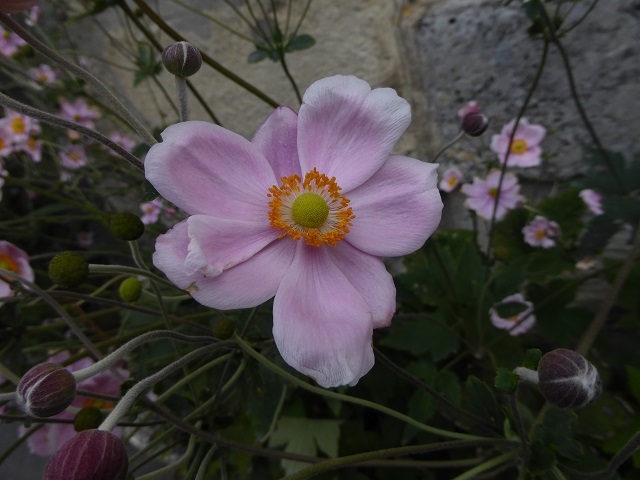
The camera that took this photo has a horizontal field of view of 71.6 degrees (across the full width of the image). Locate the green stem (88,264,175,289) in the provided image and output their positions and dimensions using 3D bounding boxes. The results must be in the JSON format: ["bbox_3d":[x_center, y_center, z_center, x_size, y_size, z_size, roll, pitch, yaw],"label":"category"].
[{"bbox_3d":[-0.057,0.010,0.135,0.025,0.004,0.003,15,0,-14],"label":"green stem"}]

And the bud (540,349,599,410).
[{"bbox_3d":[0.067,0.037,0.119,0.017,0.016,0.016,7,0,30],"label":"bud"}]

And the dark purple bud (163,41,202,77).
[{"bbox_3d":[-0.041,-0.054,0.132,0.011,0.011,0.011,2,12,0],"label":"dark purple bud"}]

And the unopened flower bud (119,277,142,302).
[{"bbox_3d":[-0.064,0.017,0.150,0.008,0.008,0.008,0,18,0],"label":"unopened flower bud"}]

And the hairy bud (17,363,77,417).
[{"bbox_3d":[-0.071,0.039,0.116,0.015,0.015,0.015,-31,0,-27],"label":"hairy bud"}]

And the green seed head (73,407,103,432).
[{"bbox_3d":[-0.075,0.058,0.143,0.009,0.009,0.009,0,18,0],"label":"green seed head"}]

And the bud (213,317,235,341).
[{"bbox_3d":[-0.035,0.032,0.158,0.008,0.008,0.008,0,18,0],"label":"bud"}]

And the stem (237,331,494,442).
[{"bbox_3d":[0.012,0.054,0.154,0.093,0.008,0.006,21,0,5],"label":"stem"}]

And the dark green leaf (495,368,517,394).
[{"bbox_3d":[0.053,0.040,0.126,0.007,0.007,0.003,0,12,0],"label":"dark green leaf"}]

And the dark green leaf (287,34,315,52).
[{"bbox_3d":[-0.010,-0.102,0.230,0.015,0.003,0.009,-17,44,0],"label":"dark green leaf"}]

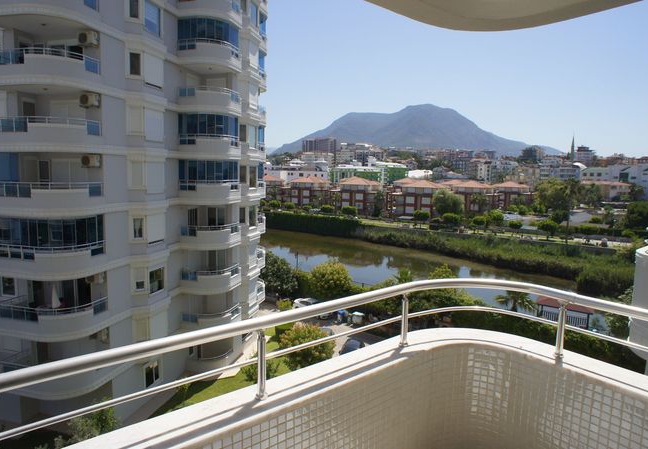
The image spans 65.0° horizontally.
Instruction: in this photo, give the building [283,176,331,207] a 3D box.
[{"bbox_3d":[-7.007,-13.328,203.716,13.500,11.600,12.500,5,7,35],"label":"building"}]

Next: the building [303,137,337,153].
[{"bbox_3d":[-5.950,-103.128,672.711,43.000,24.000,18.000,0,6,-5],"label":"building"}]

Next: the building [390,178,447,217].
[{"bbox_3d":[25.635,-7.053,138.024,13.000,10.000,12.000,3,7,20],"label":"building"}]

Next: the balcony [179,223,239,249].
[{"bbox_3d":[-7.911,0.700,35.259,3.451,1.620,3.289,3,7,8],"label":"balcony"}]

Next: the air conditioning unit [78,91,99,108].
[{"bbox_3d":[-11.728,-6.231,25.446,0.820,0.600,0.320,3,7,13],"label":"air conditioning unit"}]

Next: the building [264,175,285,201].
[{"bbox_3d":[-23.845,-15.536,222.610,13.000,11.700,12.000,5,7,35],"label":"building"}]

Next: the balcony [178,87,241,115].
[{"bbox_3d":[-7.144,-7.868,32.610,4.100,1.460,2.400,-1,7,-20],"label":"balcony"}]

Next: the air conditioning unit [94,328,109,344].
[{"bbox_3d":[-11.867,5.839,26.811,0.820,0.600,0.320,3,7,13],"label":"air conditioning unit"}]

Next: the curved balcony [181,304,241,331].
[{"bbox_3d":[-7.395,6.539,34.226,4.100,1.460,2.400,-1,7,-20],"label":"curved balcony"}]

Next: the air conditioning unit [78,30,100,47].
[{"bbox_3d":[-11.643,-9.167,25.102,0.820,0.600,0.320,3,7,13],"label":"air conditioning unit"}]

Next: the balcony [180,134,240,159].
[{"bbox_3d":[-7.580,-5.097,33.781,3.050,1.500,3.050,2,6,8],"label":"balcony"}]

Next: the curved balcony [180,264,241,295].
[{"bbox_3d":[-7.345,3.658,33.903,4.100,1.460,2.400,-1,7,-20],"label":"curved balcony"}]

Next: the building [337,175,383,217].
[{"bbox_3d":[11.969,-9.163,168.000,14.300,12.800,12.500,4,7,16],"label":"building"}]

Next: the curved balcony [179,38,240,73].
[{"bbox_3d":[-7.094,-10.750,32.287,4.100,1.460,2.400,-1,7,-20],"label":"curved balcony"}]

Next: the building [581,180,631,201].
[{"bbox_3d":[130.248,-15.357,235.000,20.000,9.000,14.000,4,7,20],"label":"building"}]

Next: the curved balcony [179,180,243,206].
[{"bbox_3d":[-7.617,-2.173,34.082,3.050,1.500,3.050,2,6,8],"label":"curved balcony"}]

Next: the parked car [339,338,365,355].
[{"bbox_3d":[1.961,9.179,36.647,1.780,1.470,4.200,2,7,13],"label":"parked car"}]

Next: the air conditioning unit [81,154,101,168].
[{"bbox_3d":[-11.608,-3.141,25.326,0.860,0.600,0.340,2,6,12],"label":"air conditioning unit"}]

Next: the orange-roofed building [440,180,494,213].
[{"bbox_3d":[47.523,-8.855,167.915,14.500,11.400,12.000,4,7,30],"label":"orange-roofed building"}]

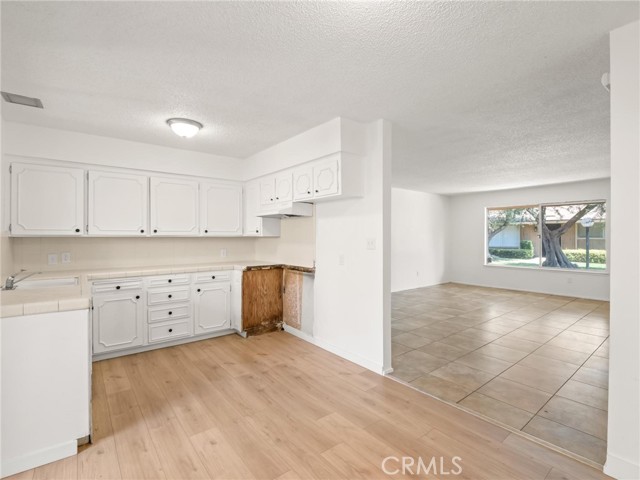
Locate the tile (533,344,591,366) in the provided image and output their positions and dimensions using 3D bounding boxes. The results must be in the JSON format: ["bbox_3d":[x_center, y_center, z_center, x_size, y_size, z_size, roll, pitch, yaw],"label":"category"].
[{"bbox_3d":[2.734,1.306,3.357,0.444,0.010,0.444,0,1,-38],"label":"tile"}]

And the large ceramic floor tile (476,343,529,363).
[{"bbox_3d":[2.106,1.305,3.436,0.444,0.010,0.444,0,1,-38],"label":"large ceramic floor tile"}]

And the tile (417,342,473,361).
[{"bbox_3d":[1.478,1.304,3.514,0.444,0.010,0.444,0,1,-38],"label":"tile"}]

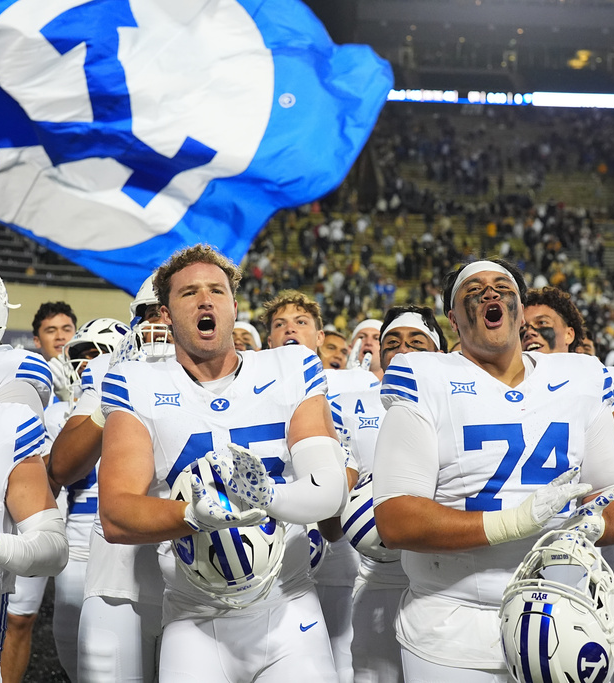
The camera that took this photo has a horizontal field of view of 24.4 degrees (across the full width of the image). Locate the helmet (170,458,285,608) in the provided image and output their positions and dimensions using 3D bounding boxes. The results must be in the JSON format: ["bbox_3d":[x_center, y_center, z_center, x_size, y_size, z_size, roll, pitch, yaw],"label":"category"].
[{"bbox_3d":[-0.172,0.416,3.080,0.240,0.310,0.260,-14,-14,-4],"label":"helmet"}]

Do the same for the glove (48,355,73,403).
[{"bbox_3d":[-0.915,0.138,5.300,0.100,0.200,0.080,-21,-7,30],"label":"glove"}]

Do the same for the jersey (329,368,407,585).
[{"bbox_3d":[0.274,0.424,4.400,0.560,0.670,0.330,1,-1,3],"label":"jersey"}]

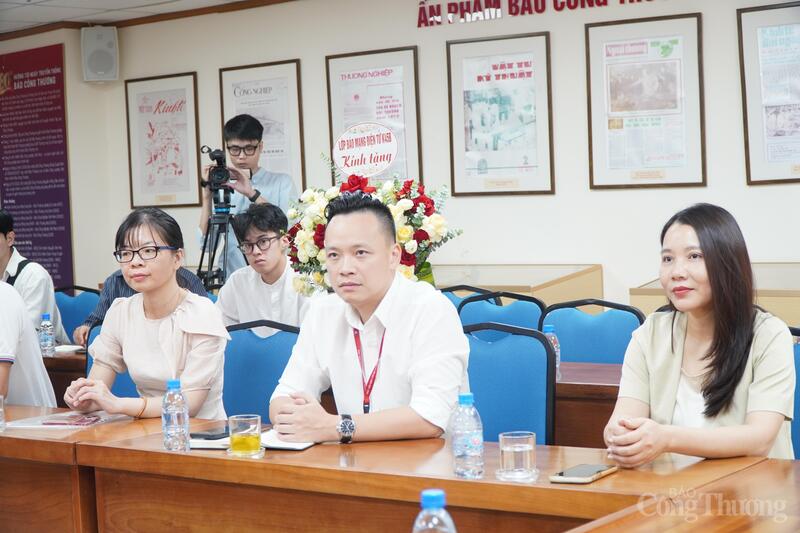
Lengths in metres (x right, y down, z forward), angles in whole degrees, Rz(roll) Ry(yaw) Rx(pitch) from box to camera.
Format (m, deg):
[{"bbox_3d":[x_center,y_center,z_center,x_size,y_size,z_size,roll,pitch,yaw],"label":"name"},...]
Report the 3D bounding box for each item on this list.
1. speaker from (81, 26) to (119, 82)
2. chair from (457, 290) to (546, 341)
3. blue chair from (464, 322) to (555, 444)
[{"bbox_3d":[-1.723,-1.220,7.660,0.207,0.310,0.190,-3,3,-14],"label":"speaker"},{"bbox_3d":[0.282,0.593,4.891,0.430,0.947,0.570,-1,3,29],"label":"chair"},{"bbox_3d":[0.154,0.659,3.719,0.430,0.947,0.570,0,3,31],"label":"blue chair"}]

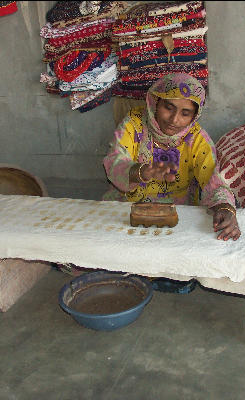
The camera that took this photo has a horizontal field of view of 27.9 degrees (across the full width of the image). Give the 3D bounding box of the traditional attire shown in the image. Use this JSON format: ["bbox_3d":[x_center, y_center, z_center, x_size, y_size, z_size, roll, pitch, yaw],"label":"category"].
[{"bbox_3d":[0.207,-0.077,2.039,0.562,0.869,0.562,1,20,11],"label":"traditional attire"}]

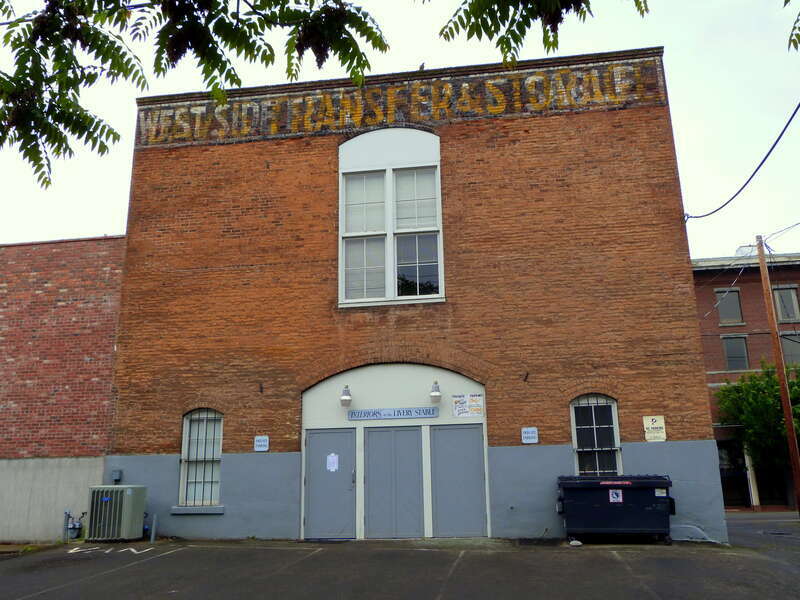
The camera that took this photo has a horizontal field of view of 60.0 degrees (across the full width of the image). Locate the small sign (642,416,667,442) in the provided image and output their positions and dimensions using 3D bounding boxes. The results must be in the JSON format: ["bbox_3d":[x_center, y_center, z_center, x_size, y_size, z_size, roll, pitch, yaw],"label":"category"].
[{"bbox_3d":[4.707,2.377,12.793,0.360,0.476,0.030,-3,-14,8],"label":"small sign"}]

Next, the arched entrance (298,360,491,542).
[{"bbox_3d":[-0.113,2.890,13.506,3.634,3.324,0.250,-3,-14,8],"label":"arched entrance"}]

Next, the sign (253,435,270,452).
[{"bbox_3d":[-2.749,2.860,13.795,0.314,0.309,0.030,-3,-14,8],"label":"sign"}]

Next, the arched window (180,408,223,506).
[{"bbox_3d":[-3.974,3.146,13.987,0.867,1.917,0.180,-3,-14,8],"label":"arched window"}]

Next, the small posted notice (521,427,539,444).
[{"bbox_3d":[2.454,2.560,13.086,0.297,0.313,0.030,-3,-14,8],"label":"small posted notice"}]

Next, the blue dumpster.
[{"bbox_3d":[3.734,3.667,12.119,1.940,1.098,0.900,-3,-14,8],"label":"blue dumpster"}]

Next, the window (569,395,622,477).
[{"bbox_3d":[3.689,2.725,12.939,0.859,1.940,0.180,-3,-14,8],"label":"window"}]

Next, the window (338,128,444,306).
[{"bbox_3d":[-0.194,-1.788,14.613,2.211,3.942,0.200,-3,-14,8],"label":"window"}]

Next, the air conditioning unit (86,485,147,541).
[{"bbox_3d":[-5.454,4.086,13.361,0.759,0.986,0.745,-3,-14,8],"label":"air conditioning unit"}]

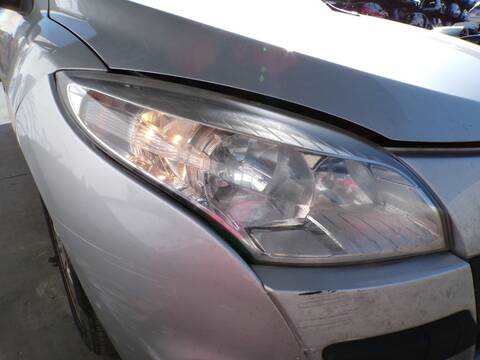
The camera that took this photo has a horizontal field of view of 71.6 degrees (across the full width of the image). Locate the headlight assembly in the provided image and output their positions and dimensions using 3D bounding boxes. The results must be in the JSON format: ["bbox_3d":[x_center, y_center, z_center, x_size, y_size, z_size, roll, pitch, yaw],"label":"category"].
[{"bbox_3d":[-0.037,-0.028,0.519,0.680,0.215,0.200,11,25,14],"label":"headlight assembly"}]

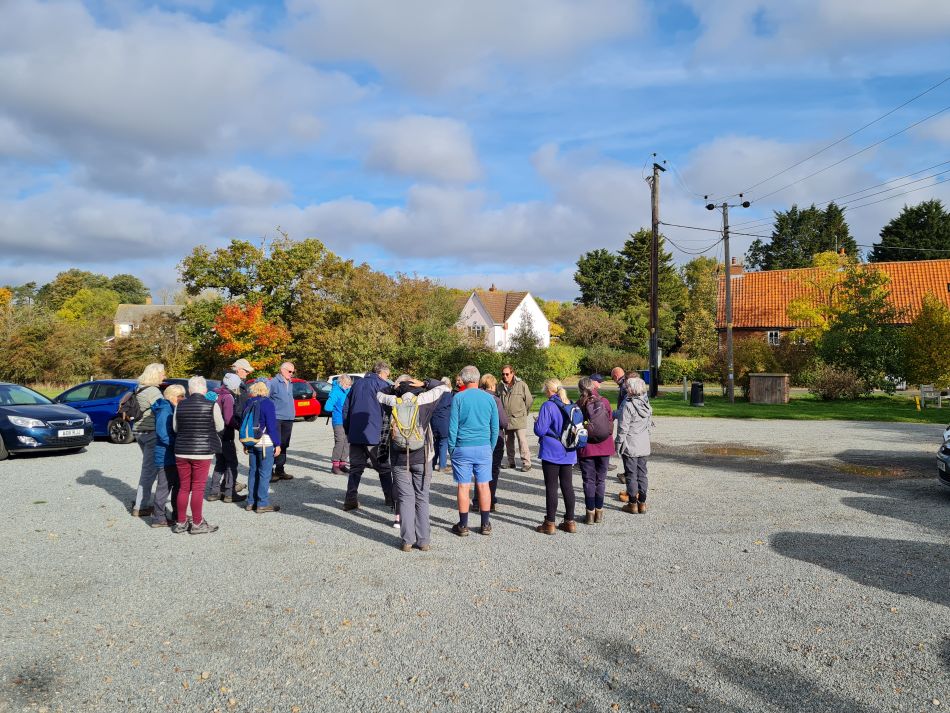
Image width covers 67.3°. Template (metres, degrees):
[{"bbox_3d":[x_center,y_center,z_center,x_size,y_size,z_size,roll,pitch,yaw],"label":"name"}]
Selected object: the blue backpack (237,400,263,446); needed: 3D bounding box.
[{"bbox_3d":[-2.627,0.774,8.370,0.290,0.520,0.200,-1,-1,30],"label":"blue backpack"}]

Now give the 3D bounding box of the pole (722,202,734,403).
[{"bbox_3d":[12.148,-2.564,34.200,0.300,9.600,0.300,0,-1,0],"label":"pole"}]

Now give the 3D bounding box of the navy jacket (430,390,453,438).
[{"bbox_3d":[-0.445,0.955,11.750,0.380,0.740,0.500,1,-1,-35],"label":"navy jacket"}]

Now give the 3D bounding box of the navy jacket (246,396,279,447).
[{"bbox_3d":[-2.555,0.781,8.580,0.480,0.620,0.320,-1,-1,30],"label":"navy jacket"}]

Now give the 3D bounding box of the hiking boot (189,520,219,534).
[{"bbox_3d":[-2.886,1.821,7.600,0.300,0.130,0.110,0,-1,-27],"label":"hiking boot"}]

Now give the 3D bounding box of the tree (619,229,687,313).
[{"bbox_3d":[16.912,-4.647,68.000,6.800,15.100,6.600,0,-1,0],"label":"tree"}]

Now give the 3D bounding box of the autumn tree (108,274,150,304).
[{"bbox_3d":[-51.272,-4.414,105.000,8.000,15.000,8.000,0,-1,0],"label":"autumn tree"}]

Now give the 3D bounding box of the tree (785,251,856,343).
[{"bbox_3d":[22.100,-2.144,45.000,5.200,9.000,5.000,0,-1,0],"label":"tree"}]

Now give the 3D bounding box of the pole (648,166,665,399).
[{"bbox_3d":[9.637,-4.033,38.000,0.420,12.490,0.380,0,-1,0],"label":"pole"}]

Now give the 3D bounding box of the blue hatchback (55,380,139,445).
[{"bbox_3d":[-9.170,1.282,17.520,4.000,1.470,1.760,0,-1,14],"label":"blue hatchback"}]

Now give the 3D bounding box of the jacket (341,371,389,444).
[{"bbox_3d":[-1.348,0.665,8.950,0.620,0.920,0.420,0,-1,30],"label":"jacket"}]

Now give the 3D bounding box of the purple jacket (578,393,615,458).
[{"bbox_3d":[1.356,0.773,8.000,0.480,0.730,0.320,0,-1,-18],"label":"purple jacket"}]

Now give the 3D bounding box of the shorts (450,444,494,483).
[{"bbox_3d":[-0.036,1.109,7.430,0.430,0.430,0.300,0,-1,1],"label":"shorts"}]

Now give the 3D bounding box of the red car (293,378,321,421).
[{"bbox_3d":[-6.500,1.372,22.600,3.500,1.460,1.640,-1,-1,35],"label":"red car"}]

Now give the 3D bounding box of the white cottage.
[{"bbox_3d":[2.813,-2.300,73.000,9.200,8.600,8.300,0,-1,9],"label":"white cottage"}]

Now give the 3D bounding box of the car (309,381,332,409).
[{"bbox_3d":[-5.950,1.421,25.313,4.100,1.460,1.750,-1,-1,34],"label":"car"}]

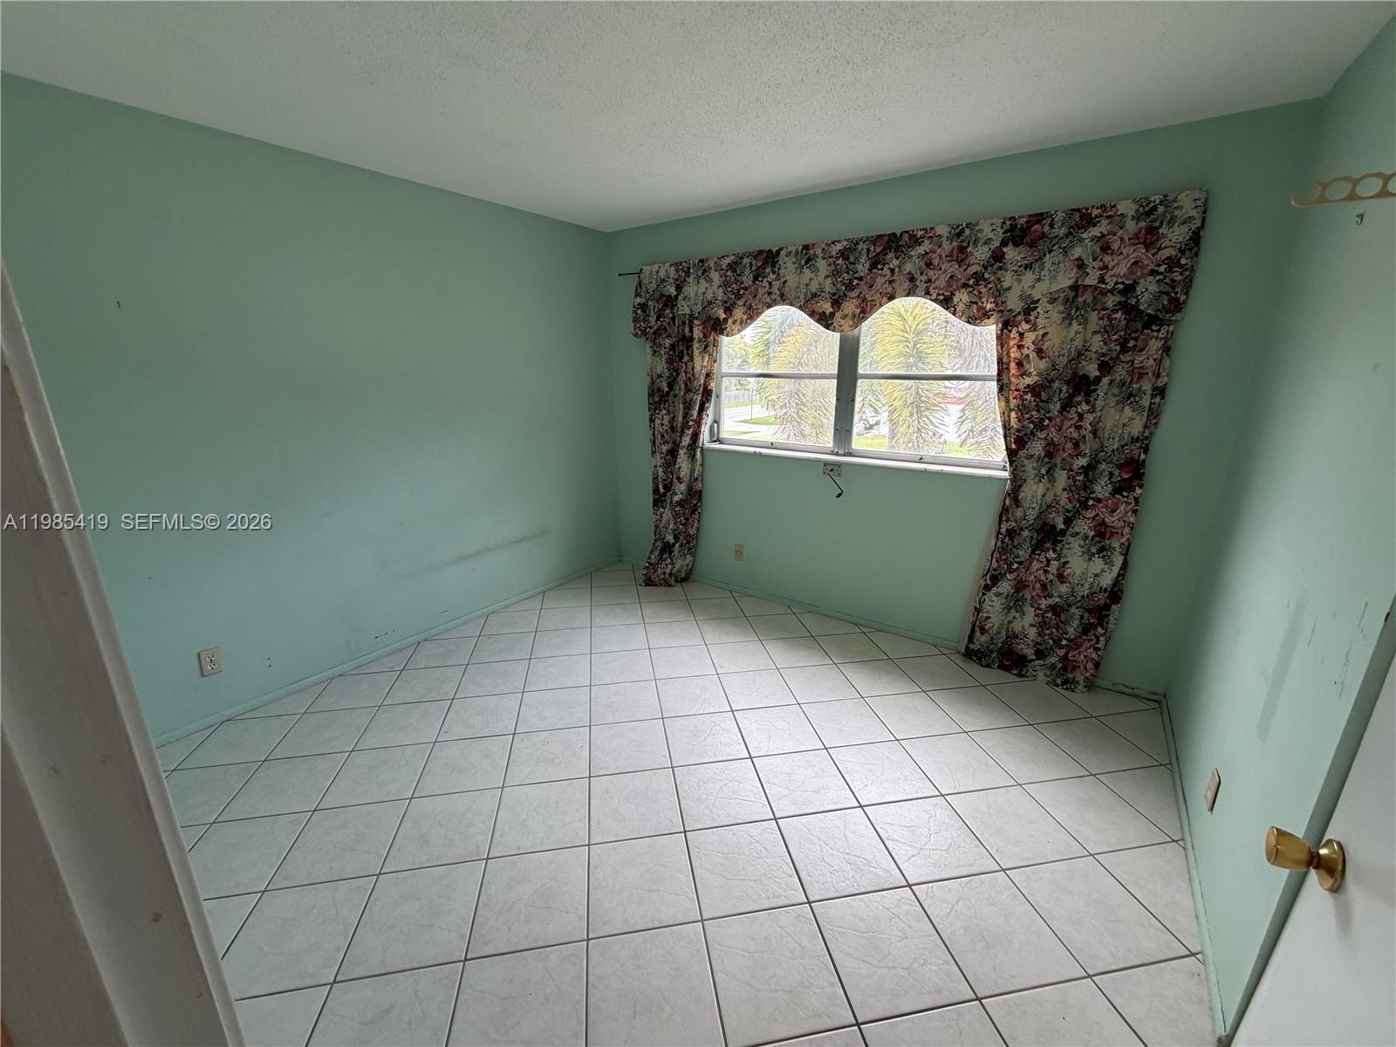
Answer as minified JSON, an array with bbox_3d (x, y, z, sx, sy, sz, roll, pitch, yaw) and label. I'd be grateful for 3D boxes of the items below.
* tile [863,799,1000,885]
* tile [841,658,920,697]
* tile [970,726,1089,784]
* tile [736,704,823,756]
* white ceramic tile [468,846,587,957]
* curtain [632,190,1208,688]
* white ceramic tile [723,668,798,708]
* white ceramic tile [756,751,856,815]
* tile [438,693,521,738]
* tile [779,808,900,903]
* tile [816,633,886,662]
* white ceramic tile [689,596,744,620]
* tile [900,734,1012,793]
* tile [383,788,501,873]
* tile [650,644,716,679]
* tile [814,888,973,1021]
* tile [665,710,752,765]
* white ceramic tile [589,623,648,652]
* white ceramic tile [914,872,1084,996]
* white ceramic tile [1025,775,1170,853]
[{"bbox_3d":[0.779,1.066,1.911,0.315,0.010,0.315,-3,16,-10],"label":"tile"},{"bbox_3d":[0.927,0.787,2.880,0.315,0.010,0.315,-3,16,-10],"label":"tile"},{"bbox_3d":[1.375,0.963,2.364,0.321,0.010,0.321,-3,16,-10],"label":"tile"},{"bbox_3d":[0.349,0.904,2.464,0.318,0.010,0.318,-3,16,-10],"label":"tile"},{"bbox_3d":[-0.499,1.140,1.720,0.321,0.010,0.321,-3,16,-10],"label":"white ceramic tile"},{"bbox_3d":[0.728,-0.443,3.202,2.908,2.174,0.209,11,19,33],"label":"curtain"},{"bbox_3d":[0.298,0.831,2.820,0.324,0.010,0.324,-3,16,-10],"label":"white ceramic tile"},{"bbox_3d":[0.409,1.007,2.197,0.321,0.010,0.321,-3,16,-10],"label":"white ceramic tile"},{"bbox_3d":[-0.975,0.876,2.553,0.315,0.010,0.315,-3,16,-10],"label":"tile"},{"bbox_3d":[0.469,1.098,1.889,0.324,0.010,0.324,-3,16,-10],"label":"tile"},{"bbox_3d":[0.880,0.711,3.236,0.321,0.010,0.321,-3,16,-10],"label":"tile"},{"bbox_3d":[0.123,0.555,3.683,0.318,0.010,0.318,-3,16,-10],"label":"white ceramic tile"},{"bbox_3d":[1.039,0.962,2.268,0.318,0.010,0.318,-3,16,-10],"label":"tile"},{"bbox_3d":[-0.863,1.052,1.944,0.315,0.010,0.315,-3,16,-10],"label":"tile"},{"bbox_3d":[-0.081,0.744,3.021,0.315,0.010,0.315,-3,16,-10],"label":"tile"},{"bbox_3d":[0.518,1.166,1.550,0.318,0.010,0.318,-3,16,-10],"label":"tile"},{"bbox_3d":[0.030,0.933,2.451,0.321,0.010,0.321,-3,16,-10],"label":"tile"},{"bbox_3d":[-0.465,0.681,3.323,0.321,0.010,0.321,-3,16,-10],"label":"white ceramic tile"},{"bbox_3d":[0.835,1.152,1.604,0.318,0.010,0.318,-3,16,-10],"label":"white ceramic tile"},{"bbox_3d":[1.413,1.035,2.018,0.318,0.010,0.318,-3,16,-10],"label":"white ceramic tile"}]

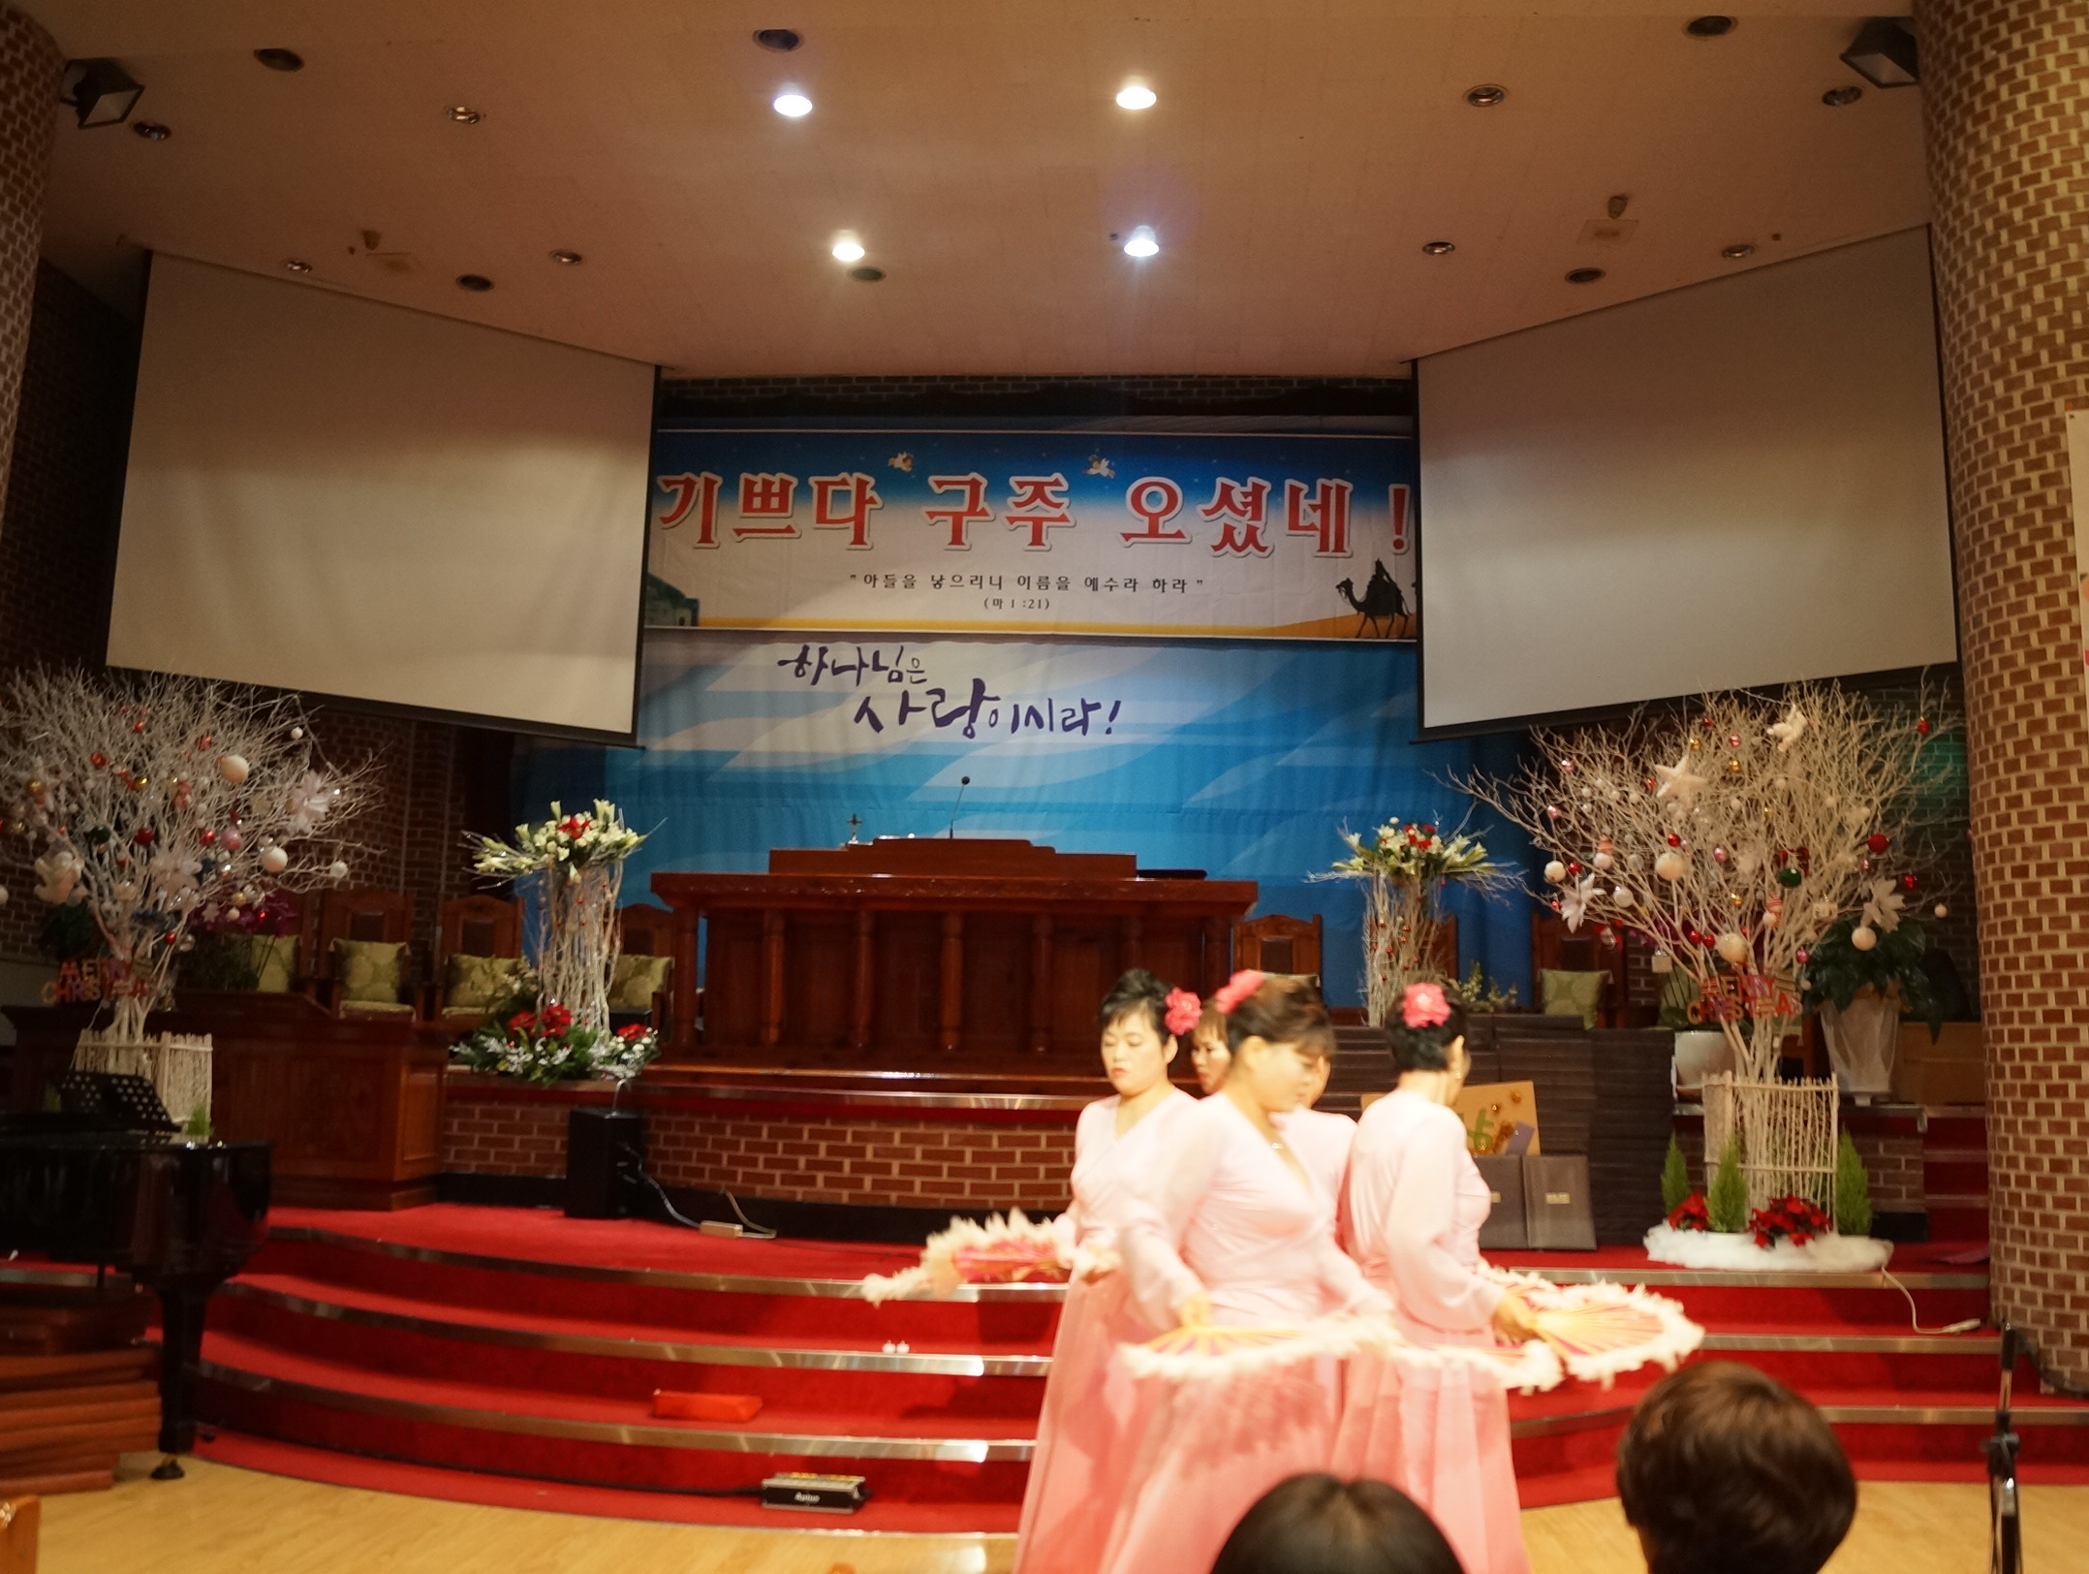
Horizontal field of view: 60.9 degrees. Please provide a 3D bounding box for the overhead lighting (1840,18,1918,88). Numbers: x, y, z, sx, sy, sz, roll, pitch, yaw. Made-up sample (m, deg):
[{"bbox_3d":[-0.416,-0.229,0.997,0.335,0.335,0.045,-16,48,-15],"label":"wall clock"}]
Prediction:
[{"bbox_3d":[3.537,-3.099,7.500,0.270,0.220,0.220,14,1,-28],"label":"overhead lighting"}]

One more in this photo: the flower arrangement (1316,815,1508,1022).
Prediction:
[{"bbox_3d":[1.694,0.804,8.350,0.870,1.320,0.720,1,-9,0],"label":"flower arrangement"}]

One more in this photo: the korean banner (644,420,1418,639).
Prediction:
[{"bbox_3d":[-0.082,-1.627,11.231,4.950,1.376,0.040,1,-9,2],"label":"korean banner"}]

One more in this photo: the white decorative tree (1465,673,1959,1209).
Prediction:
[{"bbox_3d":[2.805,0.764,7.500,1.950,2.400,1.800,0,-9,8],"label":"white decorative tree"}]

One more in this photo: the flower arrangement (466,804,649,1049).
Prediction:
[{"bbox_3d":[-2.516,0.766,9.285,0.920,1.430,0.750,1,-9,3],"label":"flower arrangement"}]

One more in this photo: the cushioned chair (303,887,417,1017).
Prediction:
[{"bbox_3d":[-4.023,1.145,10.550,0.580,1.090,0.600,5,-10,-24],"label":"cushioned chair"}]

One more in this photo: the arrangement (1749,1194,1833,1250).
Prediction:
[{"bbox_3d":[3.057,1.787,7.271,0.330,0.250,0.290,1,-9,3],"label":"arrangement"}]

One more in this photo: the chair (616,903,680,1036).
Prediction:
[{"bbox_3d":[-2.519,1.257,10.900,0.560,1.080,0.600,2,-9,-5],"label":"chair"}]

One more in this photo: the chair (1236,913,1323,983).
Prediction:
[{"bbox_3d":[1.396,1.238,10.438,0.620,1.039,0.620,0,-9,4],"label":"chair"}]

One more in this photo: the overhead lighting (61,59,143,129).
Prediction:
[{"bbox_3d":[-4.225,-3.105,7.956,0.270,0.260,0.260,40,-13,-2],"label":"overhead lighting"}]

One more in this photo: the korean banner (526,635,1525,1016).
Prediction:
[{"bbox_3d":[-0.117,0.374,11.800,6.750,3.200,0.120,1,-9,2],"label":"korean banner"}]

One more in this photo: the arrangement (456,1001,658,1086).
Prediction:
[{"bbox_3d":[-2.470,1.301,9.000,1.030,0.430,0.550,1,-9,3],"label":"arrangement"}]

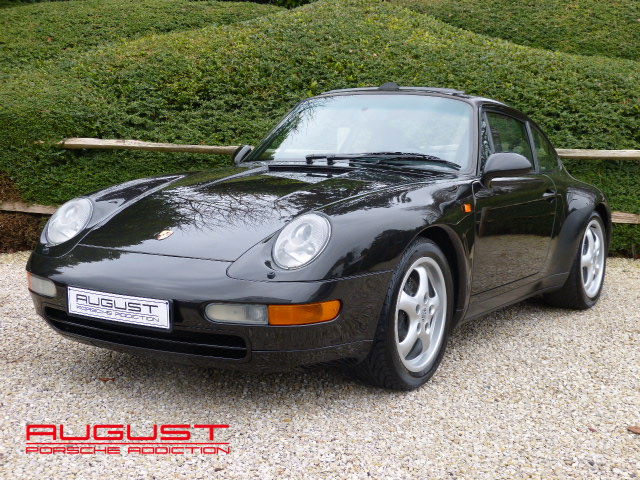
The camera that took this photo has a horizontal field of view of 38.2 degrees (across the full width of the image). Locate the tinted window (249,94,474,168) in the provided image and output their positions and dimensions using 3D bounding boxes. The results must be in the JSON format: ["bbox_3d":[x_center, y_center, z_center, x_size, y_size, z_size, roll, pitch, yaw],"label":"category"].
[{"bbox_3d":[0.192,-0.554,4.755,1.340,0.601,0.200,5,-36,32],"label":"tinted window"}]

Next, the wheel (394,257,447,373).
[{"bbox_3d":[0.350,0.299,3.791,0.160,0.470,0.470,5,7,32],"label":"wheel"}]

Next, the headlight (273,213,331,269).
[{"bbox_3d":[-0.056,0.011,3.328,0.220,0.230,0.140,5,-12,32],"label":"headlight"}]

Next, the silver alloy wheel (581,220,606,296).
[{"bbox_3d":[1.592,0.110,5.672,0.170,0.470,0.470,5,7,32],"label":"silver alloy wheel"}]

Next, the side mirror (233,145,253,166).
[{"bbox_3d":[-0.414,-0.471,5.257,0.185,0.130,0.120,5,7,32],"label":"side mirror"}]

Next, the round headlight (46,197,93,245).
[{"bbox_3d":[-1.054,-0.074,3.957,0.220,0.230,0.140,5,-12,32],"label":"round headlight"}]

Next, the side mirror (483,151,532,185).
[{"bbox_3d":[0.893,-0.346,4.399,0.200,0.135,0.120,5,7,32],"label":"side mirror"}]

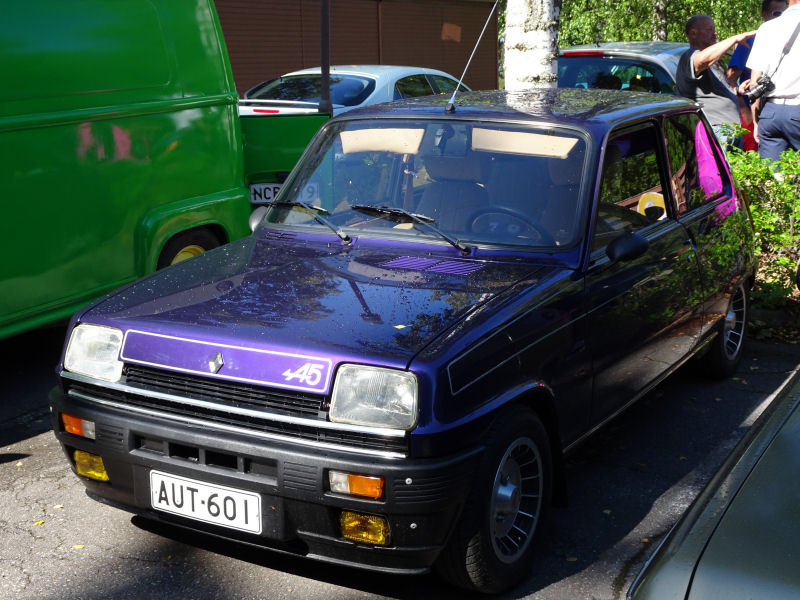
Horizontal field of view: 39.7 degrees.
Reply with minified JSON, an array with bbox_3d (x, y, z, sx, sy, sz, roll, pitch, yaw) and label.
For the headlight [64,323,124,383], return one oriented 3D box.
[{"bbox_3d":[-0.893,0.152,3.286,0.218,0.148,0.090,6,14,30],"label":"headlight"}]

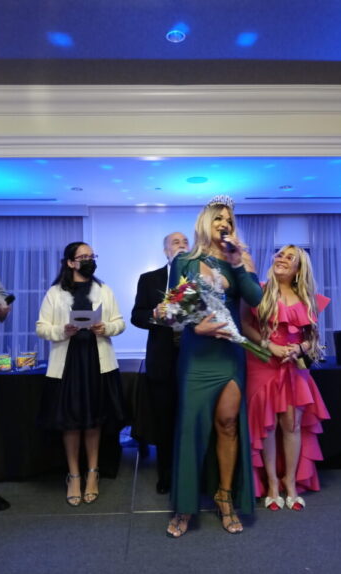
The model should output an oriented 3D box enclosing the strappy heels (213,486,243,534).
[{"bbox_3d":[0.326,1.245,2.610,0.100,0.205,0.225,0,-1,-16],"label":"strappy heels"}]

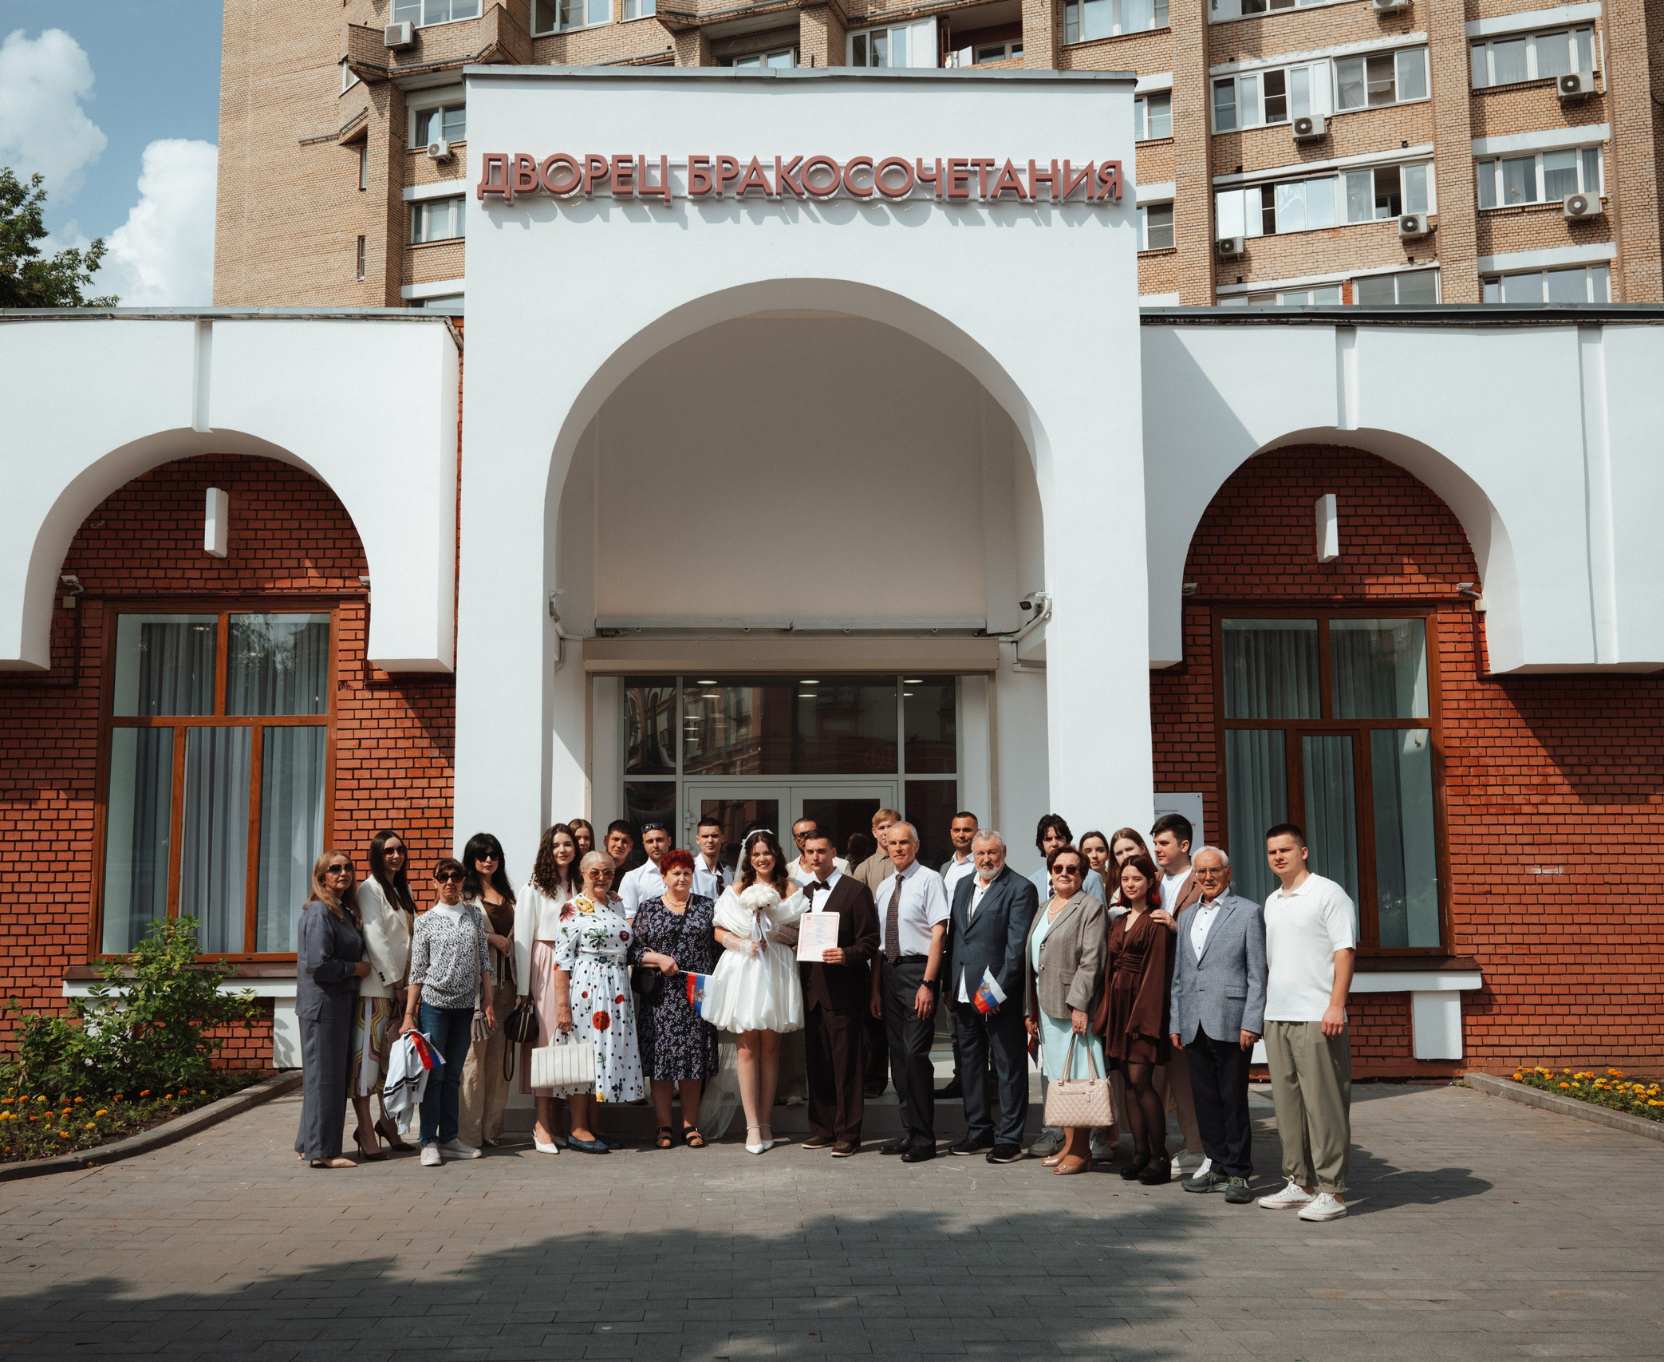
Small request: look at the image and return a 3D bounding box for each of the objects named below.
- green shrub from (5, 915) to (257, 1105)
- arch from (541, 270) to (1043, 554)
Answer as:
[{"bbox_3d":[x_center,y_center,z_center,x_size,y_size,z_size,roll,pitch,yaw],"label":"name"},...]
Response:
[{"bbox_3d":[-4.680,2.165,10.630,1.600,1.180,1.150,0,-6,-1],"label":"green shrub"},{"bbox_3d":[-0.240,-1.655,10.430,3.300,1.870,0.580,0,-6,-1],"label":"arch"}]

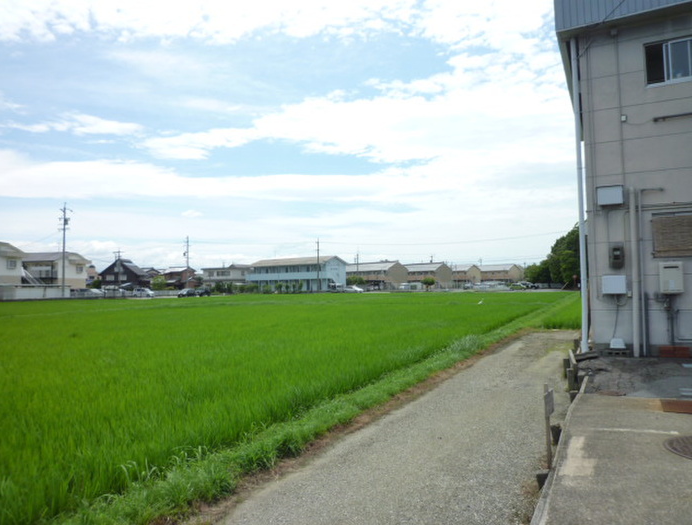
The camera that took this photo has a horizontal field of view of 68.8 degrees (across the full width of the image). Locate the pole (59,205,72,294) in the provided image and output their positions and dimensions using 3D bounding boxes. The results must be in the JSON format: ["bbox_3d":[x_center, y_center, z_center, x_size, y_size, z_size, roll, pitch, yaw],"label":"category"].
[{"bbox_3d":[-41.062,-1.874,74.000,2.000,13.700,1.000,1,-3,-29],"label":"pole"}]

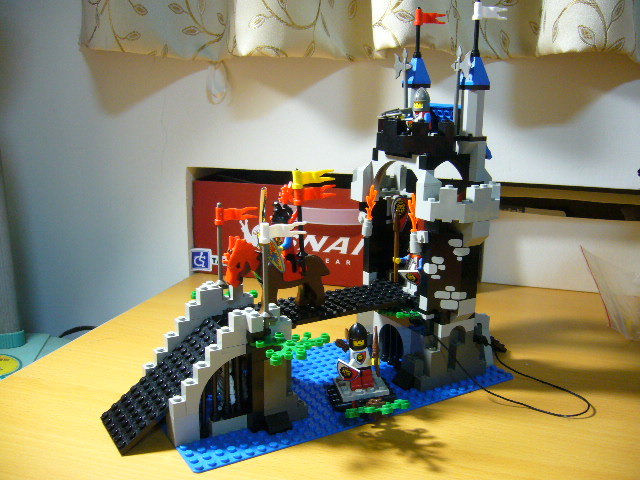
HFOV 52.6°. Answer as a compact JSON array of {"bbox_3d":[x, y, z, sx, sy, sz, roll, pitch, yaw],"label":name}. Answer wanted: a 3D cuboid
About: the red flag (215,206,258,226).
[{"bbox_3d":[-0.058,-0.017,0.453,0.031,0.013,0.007,-4,14,-17],"label":"red flag"}]

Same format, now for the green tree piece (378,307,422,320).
[{"bbox_3d":[0.061,0.054,0.485,0.029,0.006,0.036,-7,15,-31],"label":"green tree piece"}]

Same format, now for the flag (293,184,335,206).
[{"bbox_3d":[-0.003,-0.030,0.444,0.031,0.013,0.007,-6,15,-26],"label":"flag"}]

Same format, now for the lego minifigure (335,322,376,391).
[{"bbox_3d":[0.025,0.079,0.438,0.027,0.044,0.020,-4,14,-20],"label":"lego minifigure"}]

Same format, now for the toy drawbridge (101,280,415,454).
[{"bbox_3d":[-0.036,0.074,0.449,0.220,0.080,0.064,-7,15,-31],"label":"toy drawbridge"}]

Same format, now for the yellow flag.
[{"bbox_3d":[-0.004,-0.042,0.442,0.031,0.013,0.007,-5,14,-24],"label":"yellow flag"}]

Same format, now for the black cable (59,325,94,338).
[{"bbox_3d":[-0.296,0.112,0.790,0.048,0.017,0.018,5,14,18],"label":"black cable"}]

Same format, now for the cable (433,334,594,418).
[{"bbox_3d":[0.133,0.093,0.458,0.084,0.042,0.086,-7,15,-31],"label":"cable"}]

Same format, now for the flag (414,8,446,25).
[{"bbox_3d":[0.087,-0.175,0.511,0.031,0.013,0.007,-8,16,-33],"label":"flag"}]

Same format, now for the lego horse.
[{"bbox_3d":[-0.028,0.022,0.442,0.078,0.055,0.017,-7,15,-31],"label":"lego horse"}]

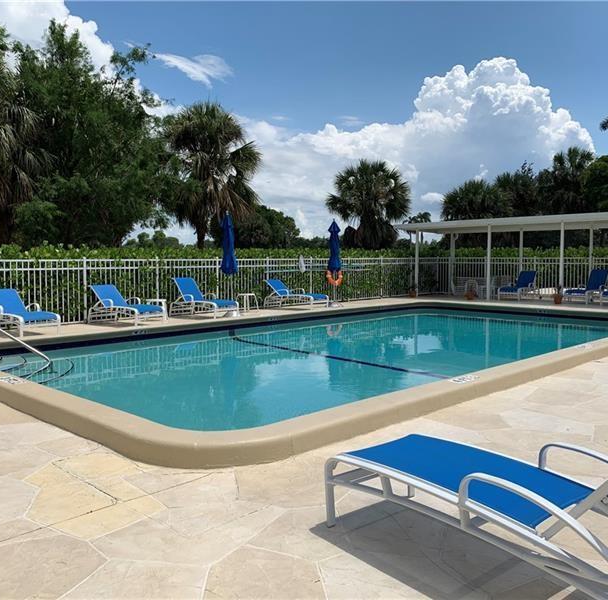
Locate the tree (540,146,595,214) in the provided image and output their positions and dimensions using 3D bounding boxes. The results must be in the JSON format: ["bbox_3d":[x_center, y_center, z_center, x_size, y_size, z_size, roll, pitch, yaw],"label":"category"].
[{"bbox_3d":[15.754,-5.102,35.723,3.500,7.920,3.500,0,4,0],"label":"tree"}]

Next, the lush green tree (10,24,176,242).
[{"bbox_3d":[-6.927,-4.471,19.726,5.700,9.000,5.700,0,4,0],"label":"lush green tree"}]

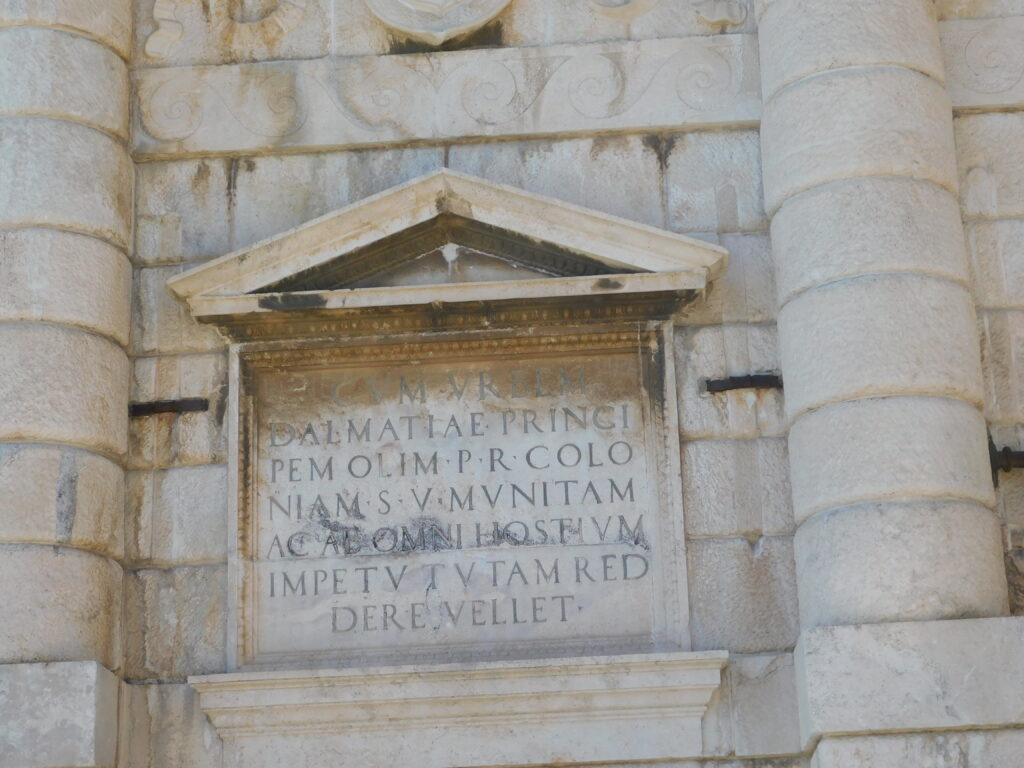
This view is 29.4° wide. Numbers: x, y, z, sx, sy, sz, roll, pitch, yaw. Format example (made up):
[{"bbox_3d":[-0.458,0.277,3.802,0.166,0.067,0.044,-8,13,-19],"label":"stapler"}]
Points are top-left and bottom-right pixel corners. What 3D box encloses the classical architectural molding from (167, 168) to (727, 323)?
[{"bbox_3d":[-0.345,-0.723,10.473,2.945,0.790,0.410,-3,-16,2],"label":"classical architectural molding"}]

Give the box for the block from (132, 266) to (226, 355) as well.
[{"bbox_3d":[-1.700,-0.356,10.146,0.527,0.488,0.310,-3,-17,2],"label":"block"}]

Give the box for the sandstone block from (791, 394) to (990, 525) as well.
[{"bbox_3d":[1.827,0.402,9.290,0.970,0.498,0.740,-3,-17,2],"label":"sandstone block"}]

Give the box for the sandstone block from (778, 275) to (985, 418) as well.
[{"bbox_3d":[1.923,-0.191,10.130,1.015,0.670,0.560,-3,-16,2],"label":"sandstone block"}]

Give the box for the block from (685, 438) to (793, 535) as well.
[{"bbox_3d":[1.186,0.582,10.325,0.540,0.530,0.300,-3,-16,2],"label":"block"}]

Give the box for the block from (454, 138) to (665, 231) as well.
[{"bbox_3d":[0.257,-1.034,10.846,1.175,0.610,0.300,-3,-16,2],"label":"block"}]

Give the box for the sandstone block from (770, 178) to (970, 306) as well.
[{"bbox_3d":[1.893,-0.766,10.298,1.010,0.550,0.560,-3,-16,2],"label":"sandstone block"}]

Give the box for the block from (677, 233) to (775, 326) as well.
[{"bbox_3d":[1.075,-0.499,10.037,0.537,0.488,0.310,-3,-17,2],"label":"block"}]

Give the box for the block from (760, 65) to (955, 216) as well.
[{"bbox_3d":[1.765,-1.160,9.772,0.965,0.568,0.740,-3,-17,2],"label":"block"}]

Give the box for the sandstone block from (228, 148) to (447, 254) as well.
[{"bbox_3d":[-0.892,-0.918,10.284,1.122,0.606,0.330,-3,-17,2],"label":"sandstone block"}]

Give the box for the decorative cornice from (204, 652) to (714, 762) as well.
[{"bbox_3d":[-0.238,1.573,9.235,2.535,0.450,0.310,-3,-17,2],"label":"decorative cornice"}]

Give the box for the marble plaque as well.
[{"bbox_3d":[-0.297,0.587,10.253,2.375,1.750,0.160,-3,-16,2],"label":"marble plaque"}]

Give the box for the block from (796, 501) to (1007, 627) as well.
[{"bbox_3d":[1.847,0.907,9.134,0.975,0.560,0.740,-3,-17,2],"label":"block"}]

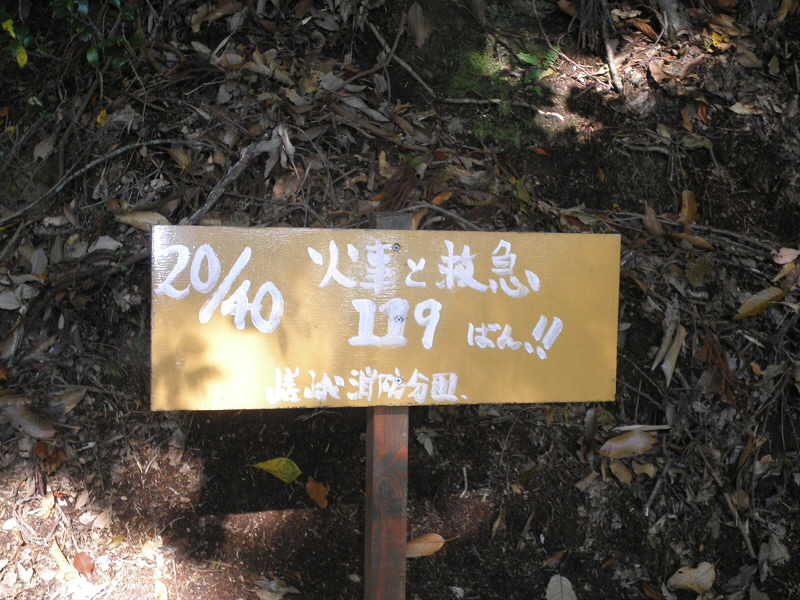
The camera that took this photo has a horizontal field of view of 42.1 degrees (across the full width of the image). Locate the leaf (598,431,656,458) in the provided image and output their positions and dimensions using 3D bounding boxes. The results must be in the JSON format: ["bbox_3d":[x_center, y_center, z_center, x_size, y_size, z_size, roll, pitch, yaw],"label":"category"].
[{"bbox_3d":[0.355,0.221,1.609,0.104,0.038,0.018,-13,-28,-16],"label":"leaf"}]

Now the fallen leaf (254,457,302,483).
[{"bbox_3d":[-0.173,0.239,1.478,0.069,0.032,0.014,8,-27,4],"label":"fallen leaf"}]

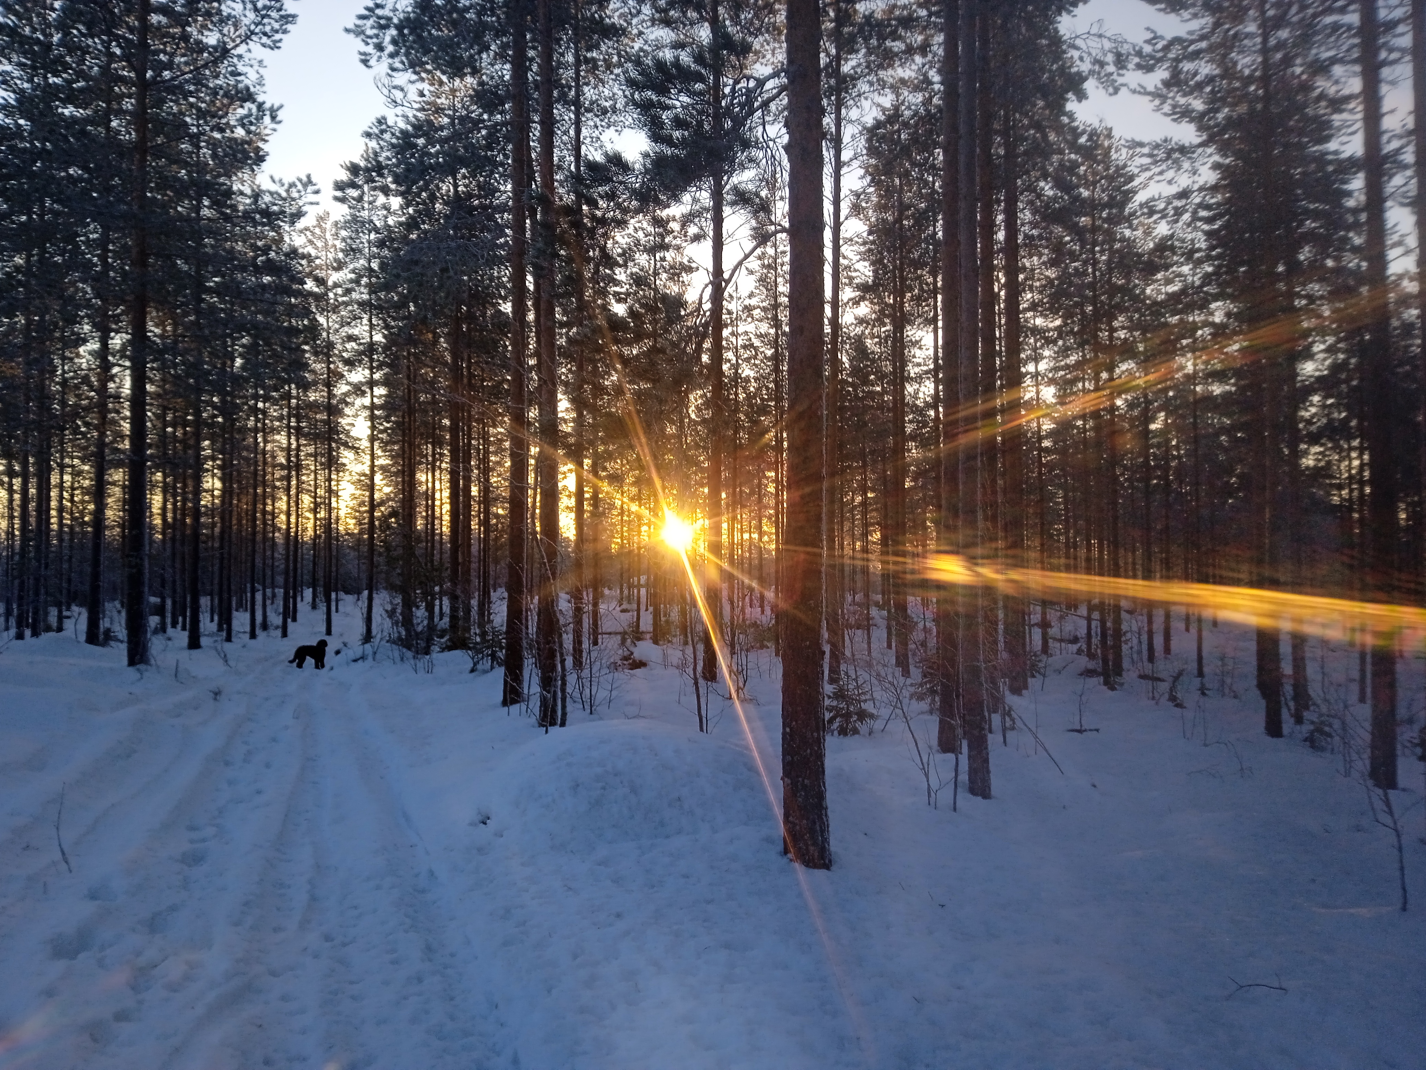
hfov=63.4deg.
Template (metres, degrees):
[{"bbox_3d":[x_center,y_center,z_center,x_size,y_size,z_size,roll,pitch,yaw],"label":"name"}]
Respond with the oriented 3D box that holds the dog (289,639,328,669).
[{"bbox_3d":[-7.893,2.332,22.500,0.720,0.590,0.240,0,-2,-10],"label":"dog"}]

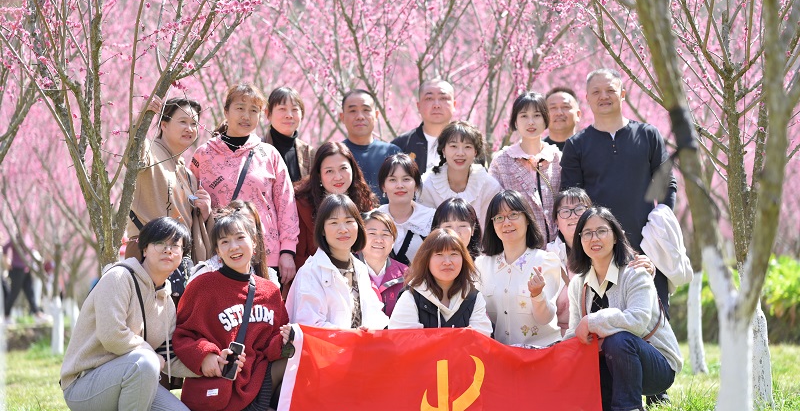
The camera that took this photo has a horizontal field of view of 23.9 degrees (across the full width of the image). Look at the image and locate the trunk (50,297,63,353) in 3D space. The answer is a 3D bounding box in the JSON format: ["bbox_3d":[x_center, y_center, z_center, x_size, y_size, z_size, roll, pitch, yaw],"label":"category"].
[{"bbox_3d":[-3.274,1.134,18.000,0.120,0.560,0.120,0,-1,0],"label":"trunk"}]

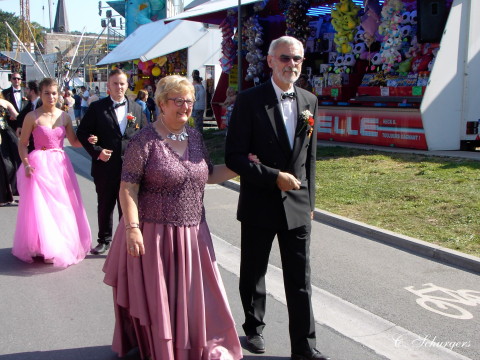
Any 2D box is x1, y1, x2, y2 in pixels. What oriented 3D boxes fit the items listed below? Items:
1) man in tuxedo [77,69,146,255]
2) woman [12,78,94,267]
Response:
[{"bbox_3d":[-1.225,-0.177,6.477,0.620,1.751,0.420,-3,8,-25],"label":"man in tuxedo"},{"bbox_3d":[-1.738,-0.110,6.334,0.740,1.654,0.680,-3,8,-24],"label":"woman"}]

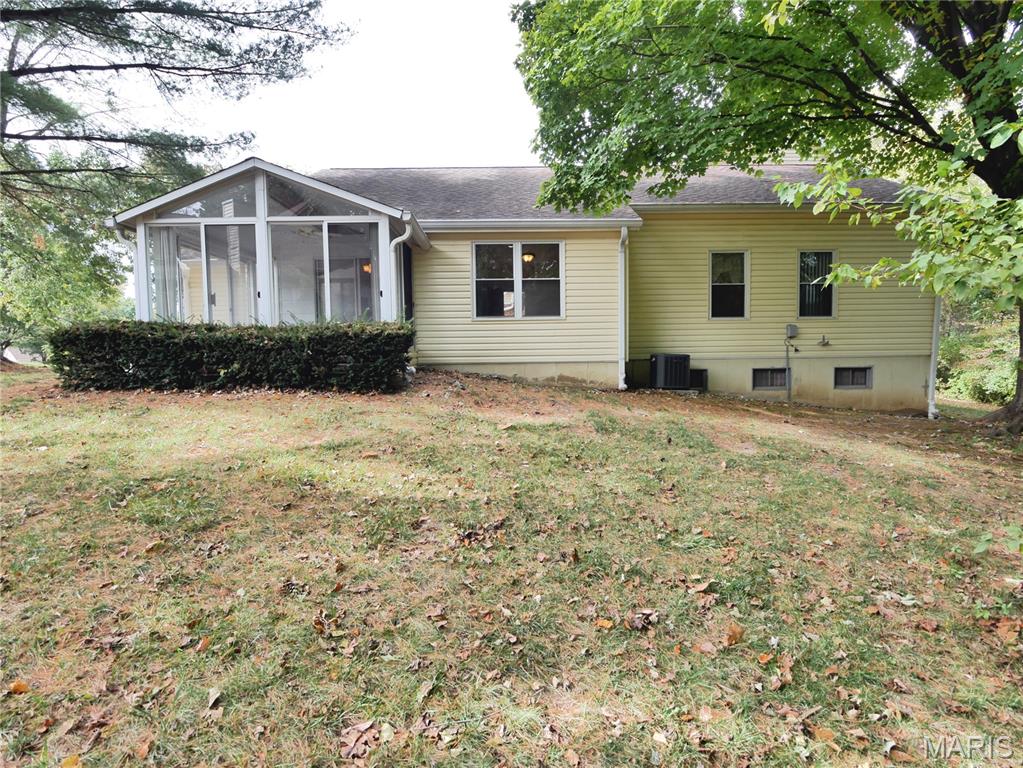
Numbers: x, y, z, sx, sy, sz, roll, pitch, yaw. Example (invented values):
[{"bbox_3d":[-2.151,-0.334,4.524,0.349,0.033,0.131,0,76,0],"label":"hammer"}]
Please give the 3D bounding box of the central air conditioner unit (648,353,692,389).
[{"bbox_3d":[3.300,-0.276,11.225,0.711,0.720,0.683,-1,3,-1],"label":"central air conditioner unit"}]

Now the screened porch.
[{"bbox_3d":[-3.746,-1.780,9.934,4.404,3.304,4.049,-1,3,-1],"label":"screened porch"}]

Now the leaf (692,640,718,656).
[{"bbox_3d":[0.841,1.146,2.306,0.085,0.025,0.069,2,10,-2],"label":"leaf"}]

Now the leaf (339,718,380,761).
[{"bbox_3d":[-0.499,1.176,1.760,0.099,0.040,0.124,2,10,-2],"label":"leaf"}]

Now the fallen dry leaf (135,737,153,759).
[{"bbox_3d":[-1.180,1.165,1.706,0.050,0.022,0.075,-5,12,-37],"label":"fallen dry leaf"}]

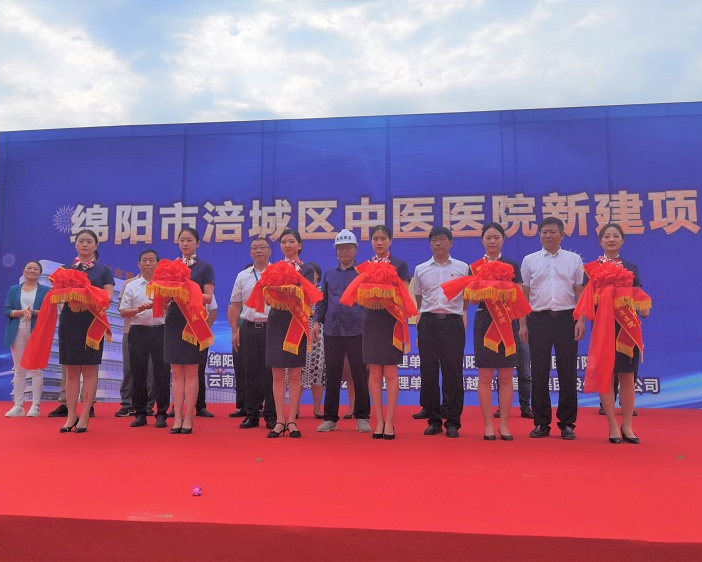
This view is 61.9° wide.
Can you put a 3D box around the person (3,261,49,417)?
[{"bbox_3d":[-3.419,0.593,6.153,0.500,1.634,0.380,2,-7,-15],"label":"person"}]

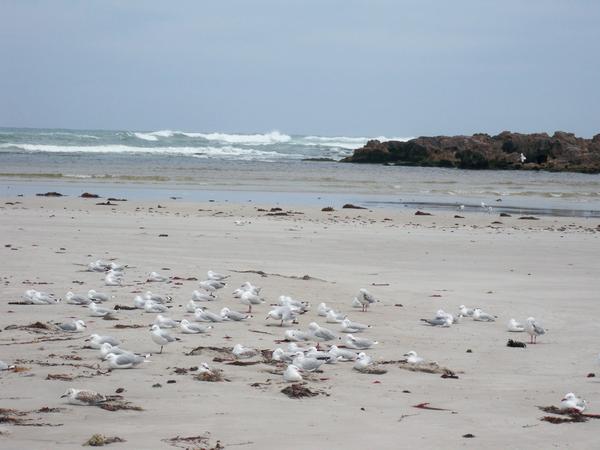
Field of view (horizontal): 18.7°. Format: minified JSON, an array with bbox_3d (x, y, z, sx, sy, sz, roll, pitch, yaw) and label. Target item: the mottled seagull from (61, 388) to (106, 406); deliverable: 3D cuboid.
[{"bbox_3d":[-1.675,1.337,14.148,0.385,0.140,0.145,0,3,-22],"label":"mottled seagull"}]

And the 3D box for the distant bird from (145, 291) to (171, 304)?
[{"bbox_3d":[-1.859,0.953,23.885,0.360,0.173,0.140,0,3,-22],"label":"distant bird"}]

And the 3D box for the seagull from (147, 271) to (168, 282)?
[{"bbox_3d":[-2.291,0.840,29.357,0.350,0.160,0.140,0,3,-29],"label":"seagull"}]

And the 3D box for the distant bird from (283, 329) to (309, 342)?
[{"bbox_3d":[-0.012,1.021,16.882,0.370,0.135,0.135,0,3,-28],"label":"distant bird"}]

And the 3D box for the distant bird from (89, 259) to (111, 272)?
[{"bbox_3d":[-2.747,0.566,25.017,0.330,0.137,0.130,0,3,-36],"label":"distant bird"}]

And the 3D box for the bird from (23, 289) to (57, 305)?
[{"bbox_3d":[-3.331,0.930,23.503,0.380,0.200,0.150,0,3,-22],"label":"bird"}]

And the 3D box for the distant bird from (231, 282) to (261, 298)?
[{"bbox_3d":[-0.630,0.763,21.521,0.360,0.190,0.140,0,3,-27],"label":"distant bird"}]

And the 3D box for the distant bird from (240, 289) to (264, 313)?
[{"bbox_3d":[-0.592,0.969,23.076,0.350,0.273,0.140,-1,3,-30],"label":"distant bird"}]

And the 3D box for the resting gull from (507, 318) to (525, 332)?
[{"bbox_3d":[2.584,1.177,21.401,0.350,0.155,0.140,-1,3,-30],"label":"resting gull"}]

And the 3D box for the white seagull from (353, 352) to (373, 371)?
[{"bbox_3d":[0.622,1.319,17.524,0.140,0.183,0.350,3,3,31],"label":"white seagull"}]

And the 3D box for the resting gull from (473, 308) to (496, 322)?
[{"bbox_3d":[2.362,1.149,23.175,0.350,0.160,0.140,0,3,-22],"label":"resting gull"}]

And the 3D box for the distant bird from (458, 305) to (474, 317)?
[{"bbox_3d":[2.145,1.088,23.120,0.340,0.142,0.140,-1,4,-41],"label":"distant bird"}]

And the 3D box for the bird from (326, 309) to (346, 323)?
[{"bbox_3d":[0.468,1.105,22.066,0.350,0.146,0.140,-2,4,-44],"label":"bird"}]

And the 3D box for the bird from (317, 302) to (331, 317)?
[{"bbox_3d":[0.274,0.917,19.751,0.130,0.141,0.330,4,4,41],"label":"bird"}]

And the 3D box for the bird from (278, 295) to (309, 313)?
[{"bbox_3d":[-0.088,1.002,23.375,0.370,0.199,0.140,0,3,-28],"label":"bird"}]

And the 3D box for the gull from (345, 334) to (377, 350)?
[{"bbox_3d":[0.573,1.072,16.752,0.350,0.140,0.130,1,3,-20],"label":"gull"}]

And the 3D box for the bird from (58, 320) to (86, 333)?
[{"bbox_3d":[-2.534,1.128,20.229,0.360,0.150,0.140,2,3,11],"label":"bird"}]

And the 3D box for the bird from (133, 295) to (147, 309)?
[{"bbox_3d":[-1.669,0.839,19.803,0.380,0.140,0.135,-1,4,-37],"label":"bird"}]

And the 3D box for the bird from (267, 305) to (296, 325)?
[{"bbox_3d":[-0.183,0.916,18.243,0.360,0.210,0.140,0,3,-32],"label":"bird"}]

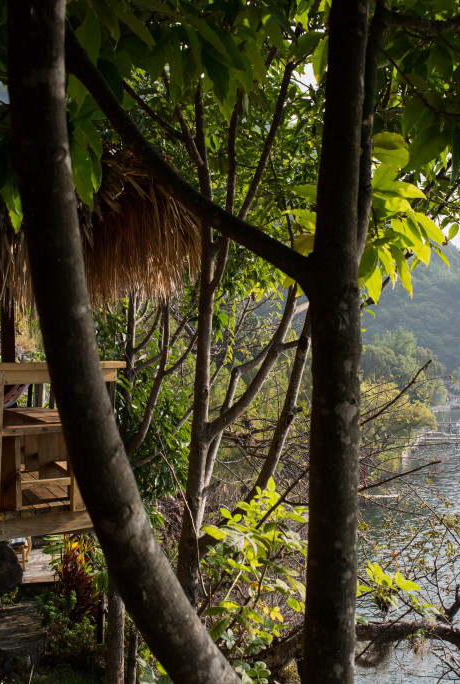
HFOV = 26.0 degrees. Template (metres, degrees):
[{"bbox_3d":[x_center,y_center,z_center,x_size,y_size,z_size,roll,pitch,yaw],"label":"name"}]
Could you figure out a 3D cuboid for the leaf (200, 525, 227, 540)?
[{"bbox_3d":[-0.073,0.842,4.400,0.115,0.070,0.075,0,-1,-11],"label":"leaf"}]

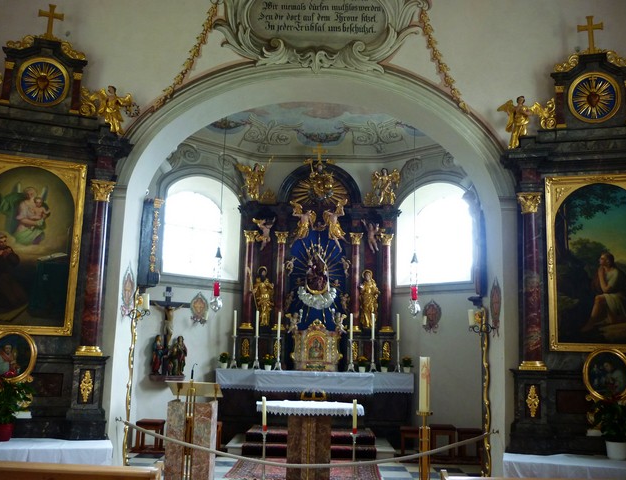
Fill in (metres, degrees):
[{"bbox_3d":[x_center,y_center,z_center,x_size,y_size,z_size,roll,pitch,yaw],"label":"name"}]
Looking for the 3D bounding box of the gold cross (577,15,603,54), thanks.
[{"bbox_3d":[2.906,-2.148,6.389,0.265,0.427,0.050,-1,-10,15],"label":"gold cross"}]

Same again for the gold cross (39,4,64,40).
[{"bbox_3d":[-2.557,-2.128,5.970,0.240,0.325,0.060,4,-9,-13],"label":"gold cross"}]

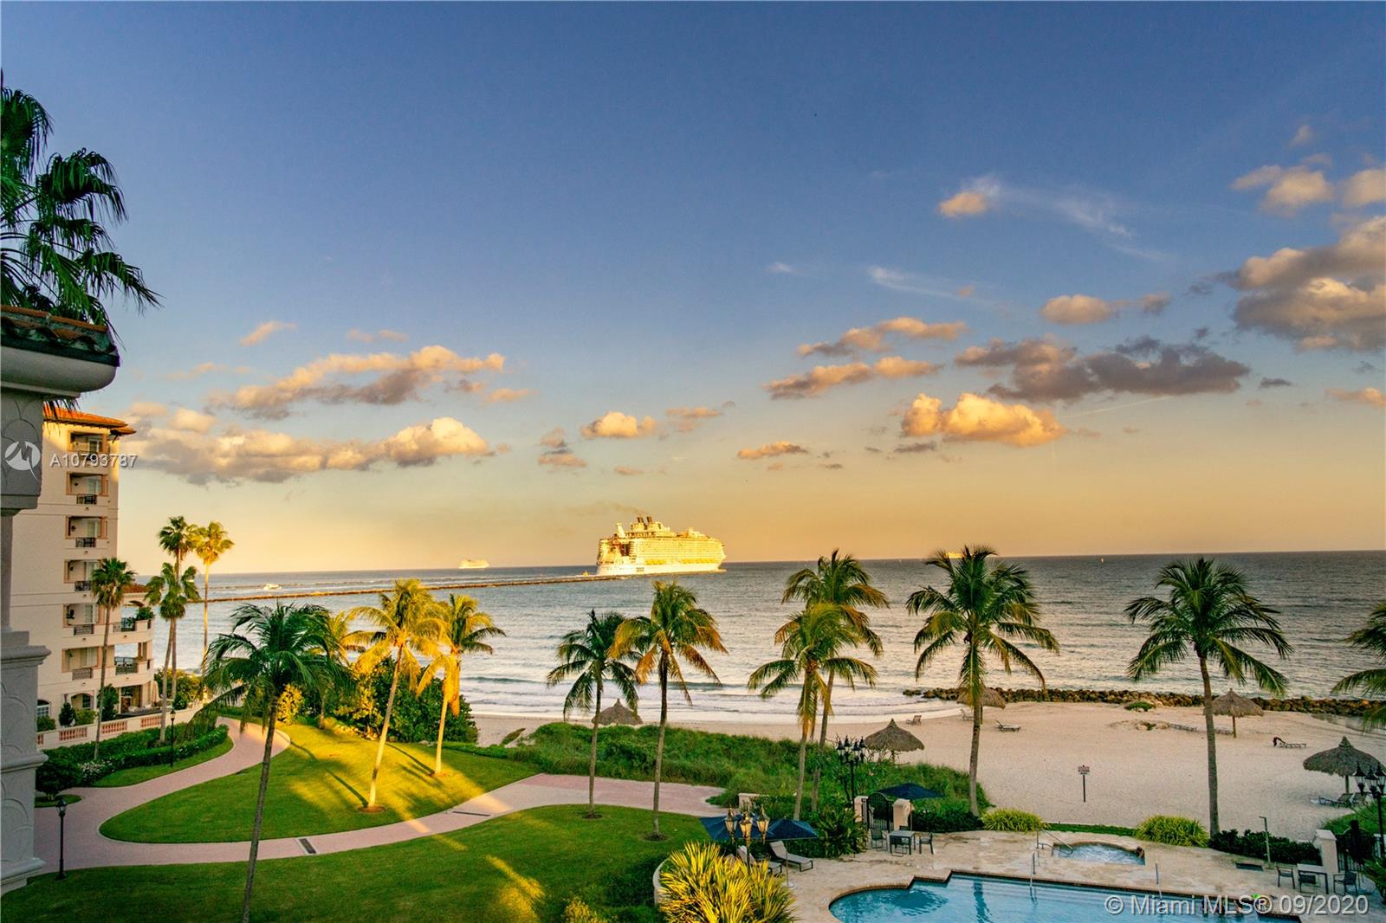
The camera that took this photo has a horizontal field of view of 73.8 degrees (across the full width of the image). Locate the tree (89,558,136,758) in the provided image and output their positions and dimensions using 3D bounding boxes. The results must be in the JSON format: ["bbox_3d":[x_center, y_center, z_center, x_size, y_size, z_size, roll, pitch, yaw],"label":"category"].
[{"bbox_3d":[-35.524,12.036,56.333,2.425,12.271,2.546,3,-7,-32],"label":"tree"}]

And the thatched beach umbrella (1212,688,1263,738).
[{"bbox_3d":[36.386,16.976,62.241,3.811,3.255,3.811,-5,-7,29],"label":"thatched beach umbrella"}]

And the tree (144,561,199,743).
[{"bbox_3d":[-33.711,12.419,59.553,3.185,11.931,3.185,2,-7,-29],"label":"tree"}]

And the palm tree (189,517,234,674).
[{"bbox_3d":[-46.785,14.454,89.319,4.431,17.378,4.431,-1,-6,0],"label":"palm tree"}]

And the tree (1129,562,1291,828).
[{"bbox_3d":[22.180,10.109,39.516,6.219,11.923,6.033,-4,-7,28],"label":"tree"}]

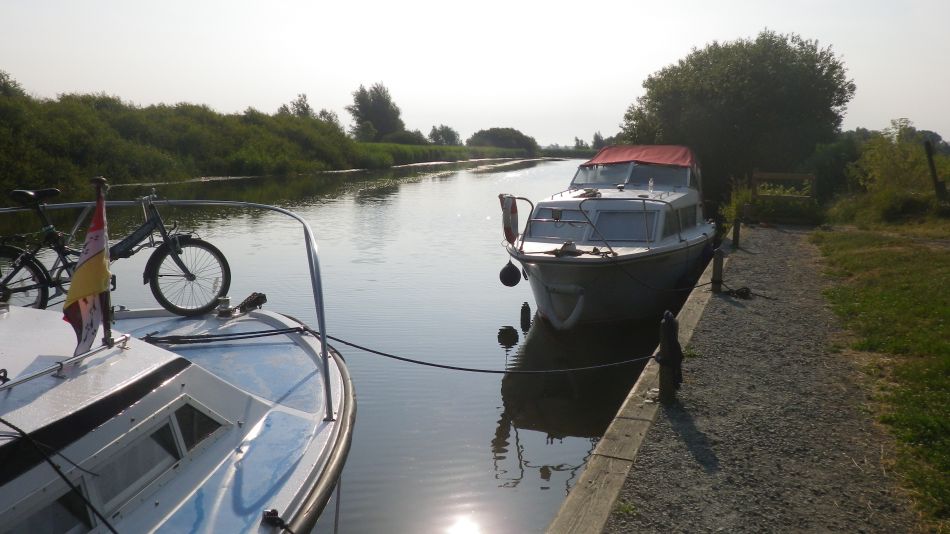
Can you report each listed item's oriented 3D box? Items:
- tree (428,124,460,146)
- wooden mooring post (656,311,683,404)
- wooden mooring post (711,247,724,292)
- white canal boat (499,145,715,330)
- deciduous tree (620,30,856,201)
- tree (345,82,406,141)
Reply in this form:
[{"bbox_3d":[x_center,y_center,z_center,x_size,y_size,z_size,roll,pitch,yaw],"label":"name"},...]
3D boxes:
[{"bbox_3d":[-7.841,-32.505,181.966,8.200,8.113,8.000,0,9,-2],"label":"tree"},{"bbox_3d":[1.241,0.575,4.472,0.140,0.596,0.140,4,10,23],"label":"wooden mooring post"},{"bbox_3d":[2.770,0.039,8.015,0.120,0.489,0.120,4,10,23],"label":"wooden mooring post"},{"bbox_3d":[2.140,-0.608,10.037,2.400,2.300,6.500,4,10,22],"label":"white canal boat"},{"bbox_3d":[8.444,-4.869,23.044,7.600,5.430,7.200,3,10,19],"label":"deciduous tree"},{"bbox_3d":[-14.402,-20.758,101.983,8.300,11.230,8.000,-1,10,-8],"label":"tree"}]

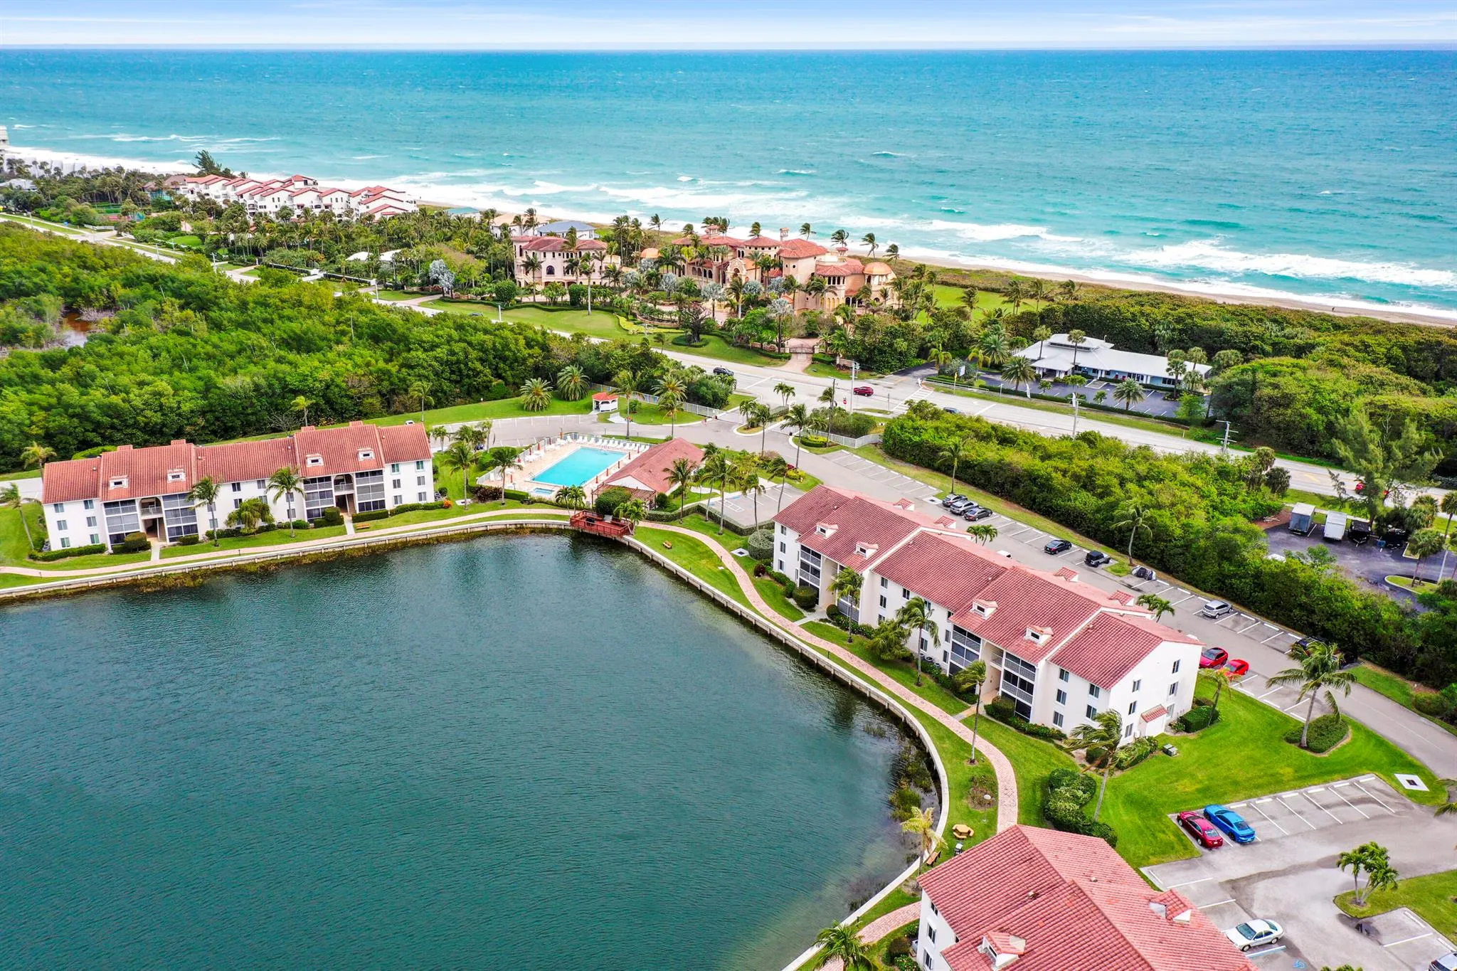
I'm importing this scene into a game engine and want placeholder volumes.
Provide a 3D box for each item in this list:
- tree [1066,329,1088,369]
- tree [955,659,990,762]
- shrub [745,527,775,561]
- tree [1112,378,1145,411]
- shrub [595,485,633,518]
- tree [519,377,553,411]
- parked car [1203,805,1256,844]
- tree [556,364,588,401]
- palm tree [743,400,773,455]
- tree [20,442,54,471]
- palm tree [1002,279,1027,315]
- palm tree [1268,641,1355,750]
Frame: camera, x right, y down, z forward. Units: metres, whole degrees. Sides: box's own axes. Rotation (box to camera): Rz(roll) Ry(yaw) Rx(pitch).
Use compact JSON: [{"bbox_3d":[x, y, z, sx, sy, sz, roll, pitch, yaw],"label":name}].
[{"bbox_3d":[74.290,-28.190,242.580,3.800,10.420,3.800,0,21,0],"label":"tree"},{"bbox_3d":[24.596,23.501,116.437,3.400,11.700,3.700,0,21,0],"label":"tree"},{"bbox_3d":[5.091,8.291,160.317,4.400,3.200,4.300,0,21,0],"label":"shrub"},{"bbox_3d":[77.842,-17.305,220.477,6.163,7.244,6.163,0,21,0],"label":"tree"},{"bbox_3d":[-18.190,2.580,180.220,6.000,4.400,6.000,0,21,0],"label":"shrub"},{"bbox_3d":[-39.270,-18.449,231.054,6.700,6.700,6.700,0,21,0],"label":"tree"},{"bbox_3d":[46.232,31.013,104.365,1.900,1.460,5.000,-7,22,-17],"label":"parked car"},{"bbox_3d":[-32.130,-21.040,232.630,6.400,7.400,6.400,0,21,0],"label":"tree"},{"bbox_3d":[5.880,-9.760,200.120,4.700,10.060,4.500,0,21,0],"label":"palm tree"},{"bbox_3d":[-112.600,-2.970,185.520,5.600,7.990,5.400,0,21,0],"label":"tree"},{"bbox_3d":[73.795,-47.454,292.834,6.135,10.920,6.135,0,21,0],"label":"palm tree"},{"bbox_3d":[60.592,22.436,118.897,8.100,11.900,7.800,0,21,0],"label":"palm tree"}]

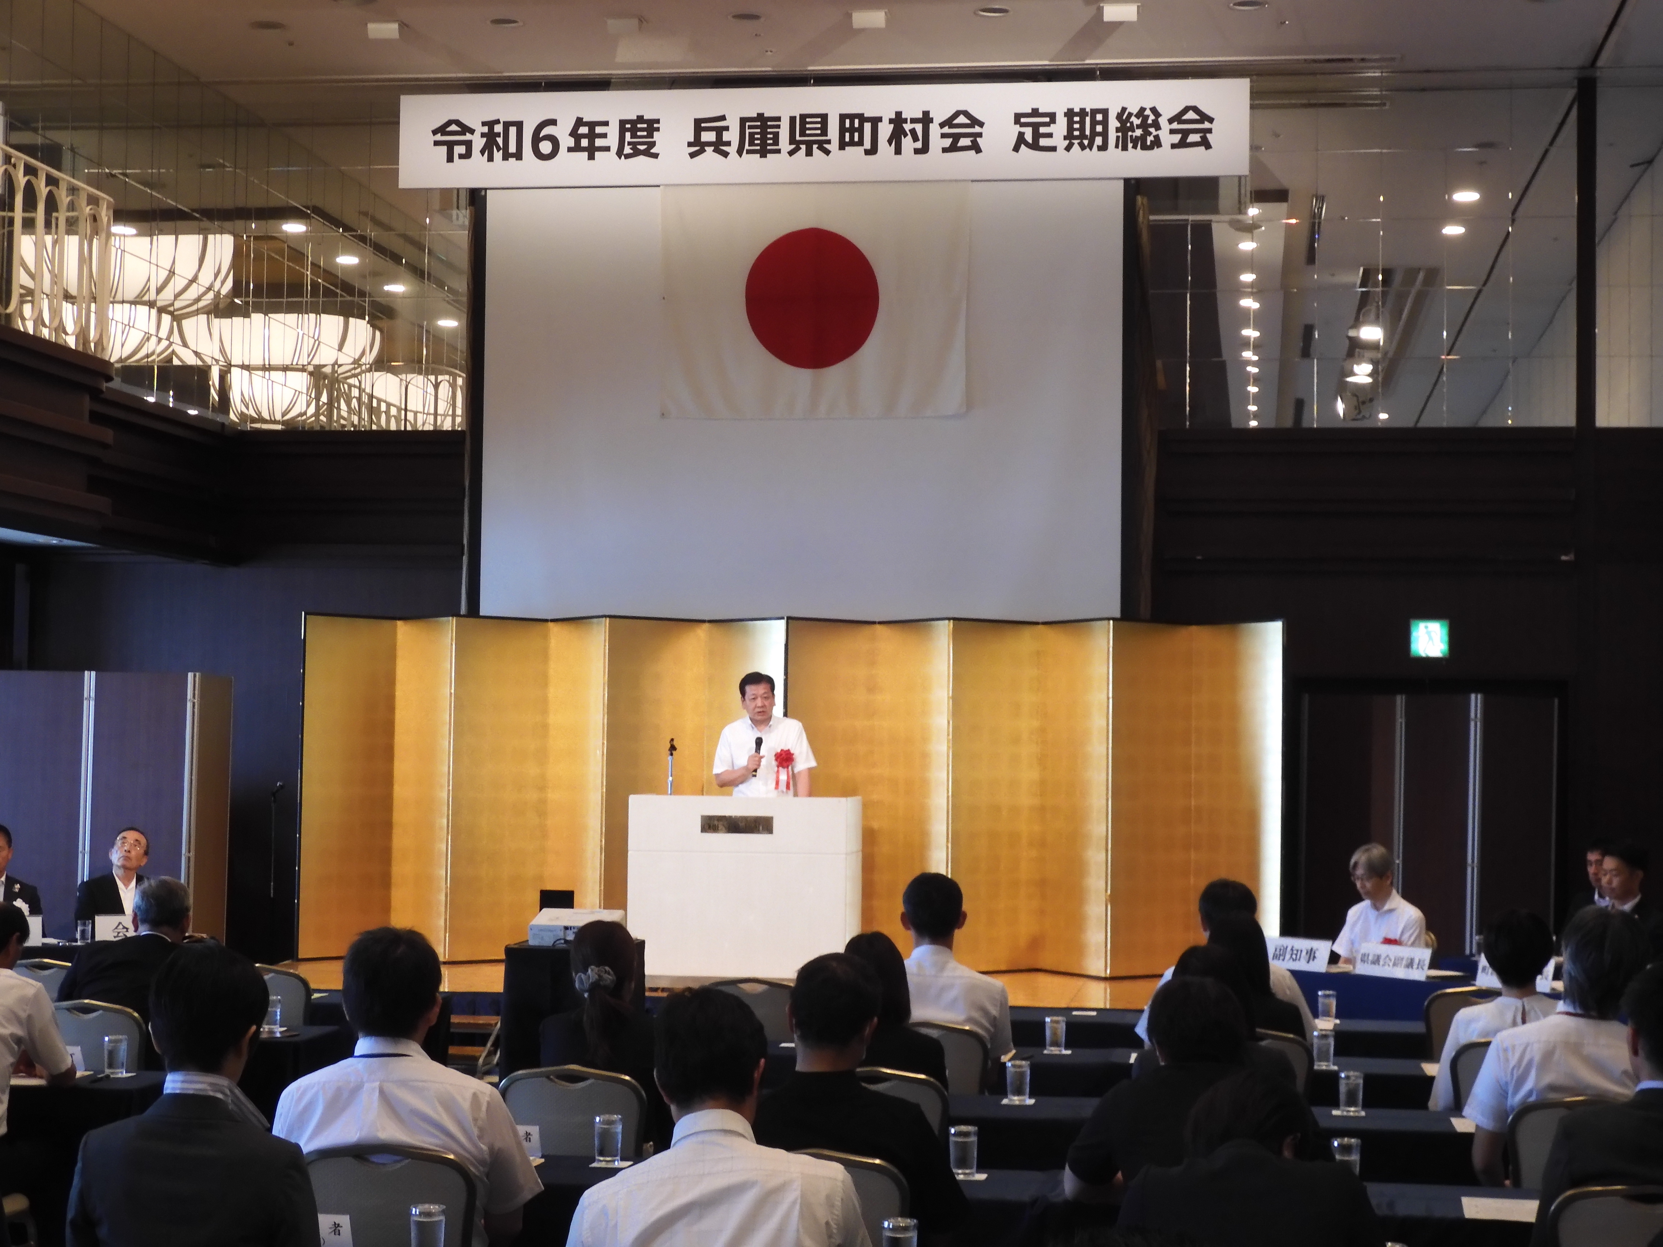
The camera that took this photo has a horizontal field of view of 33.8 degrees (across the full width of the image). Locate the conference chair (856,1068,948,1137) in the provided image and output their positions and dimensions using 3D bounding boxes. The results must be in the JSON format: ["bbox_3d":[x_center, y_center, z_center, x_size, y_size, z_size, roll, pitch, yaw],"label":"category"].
[{"bbox_3d":[0.137,1.582,7.192,0.430,0.885,0.560,0,-3,6],"label":"conference chair"}]

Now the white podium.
[{"bbox_3d":[-0.465,1.460,15.002,1.190,1.020,0.600,0,-3,8],"label":"white podium"}]

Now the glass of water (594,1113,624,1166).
[{"bbox_3d":[-0.528,1.228,6.508,0.064,0.110,0.064,0,-3,6],"label":"glass of water"}]

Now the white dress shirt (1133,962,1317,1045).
[{"bbox_3d":[1.406,1.413,9.892,0.600,0.580,0.340,0,-3,6],"label":"white dress shirt"}]

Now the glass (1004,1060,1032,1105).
[{"bbox_3d":[0.526,1.292,7.700,0.066,0.112,0.066,1,-3,0],"label":"glass"}]

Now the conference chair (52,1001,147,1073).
[{"bbox_3d":[-2.290,1.625,8.797,0.430,0.880,0.560,0,-3,8],"label":"conference chair"}]

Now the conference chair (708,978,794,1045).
[{"bbox_3d":[-0.282,1.743,10.192,0.450,0.890,0.560,0,-3,6],"label":"conference chair"}]

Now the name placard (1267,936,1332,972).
[{"bbox_3d":[2.221,1.580,13.054,0.340,0.145,0.090,-2,-4,38],"label":"name placard"}]

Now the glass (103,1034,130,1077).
[{"bbox_3d":[-2.156,1.305,8.262,0.064,0.110,0.064,0,-3,6],"label":"glass"}]

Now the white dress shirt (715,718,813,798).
[{"bbox_3d":[-0.375,0.778,15.500,0.560,0.540,0.300,0,-3,7],"label":"white dress shirt"}]

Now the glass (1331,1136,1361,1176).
[{"bbox_3d":[1.168,1.227,6.207,0.064,0.110,0.064,0,-3,6],"label":"glass"}]

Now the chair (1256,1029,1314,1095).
[{"bbox_3d":[1.275,1.653,8.355,0.430,0.885,0.560,0,-3,8],"label":"chair"}]

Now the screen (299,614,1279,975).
[{"bbox_3d":[-0.307,0.999,16.255,5.848,2.060,0.420,0,-3,8],"label":"screen"}]

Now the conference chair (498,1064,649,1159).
[{"bbox_3d":[-0.635,1.575,7.189,0.430,0.885,0.560,0,-3,5],"label":"conference chair"}]

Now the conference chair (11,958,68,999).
[{"bbox_3d":[-2.848,1.684,10.247,0.430,0.880,0.560,0,-3,8],"label":"conference chair"}]

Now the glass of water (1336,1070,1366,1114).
[{"bbox_3d":[1.438,1.299,7.567,0.066,0.110,0.066,1,-3,0],"label":"glass of water"}]

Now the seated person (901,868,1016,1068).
[{"bbox_3d":[0.342,1.438,8.630,0.490,1.310,0.700,0,-3,7],"label":"seated person"}]

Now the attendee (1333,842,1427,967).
[{"bbox_3d":[2.628,1.688,13.050,0.520,1.280,0.720,-2,-4,43],"label":"attendee"}]

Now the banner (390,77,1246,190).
[{"bbox_3d":[-0.080,-2.592,14.535,4.550,0.510,0.040,0,-3,7],"label":"banner"}]

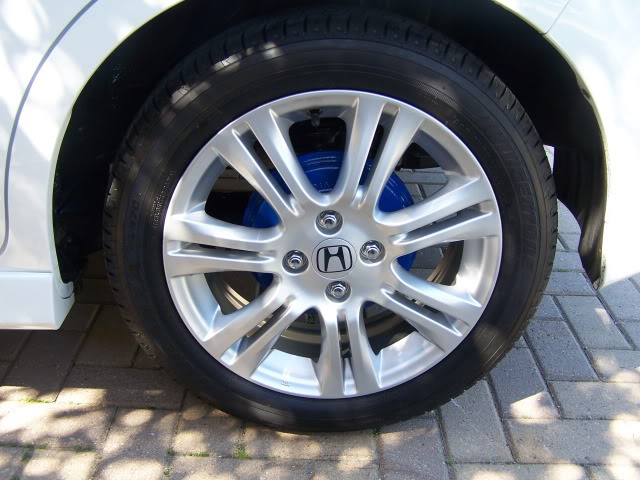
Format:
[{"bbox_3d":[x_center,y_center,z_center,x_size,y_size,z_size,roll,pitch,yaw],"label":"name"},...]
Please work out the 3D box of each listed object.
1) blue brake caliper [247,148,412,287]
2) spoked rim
[{"bbox_3d":[0.016,-0.004,0.967,0.243,0.235,0.065,0,24,-3],"label":"blue brake caliper"},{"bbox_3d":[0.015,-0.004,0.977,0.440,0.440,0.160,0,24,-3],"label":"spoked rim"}]

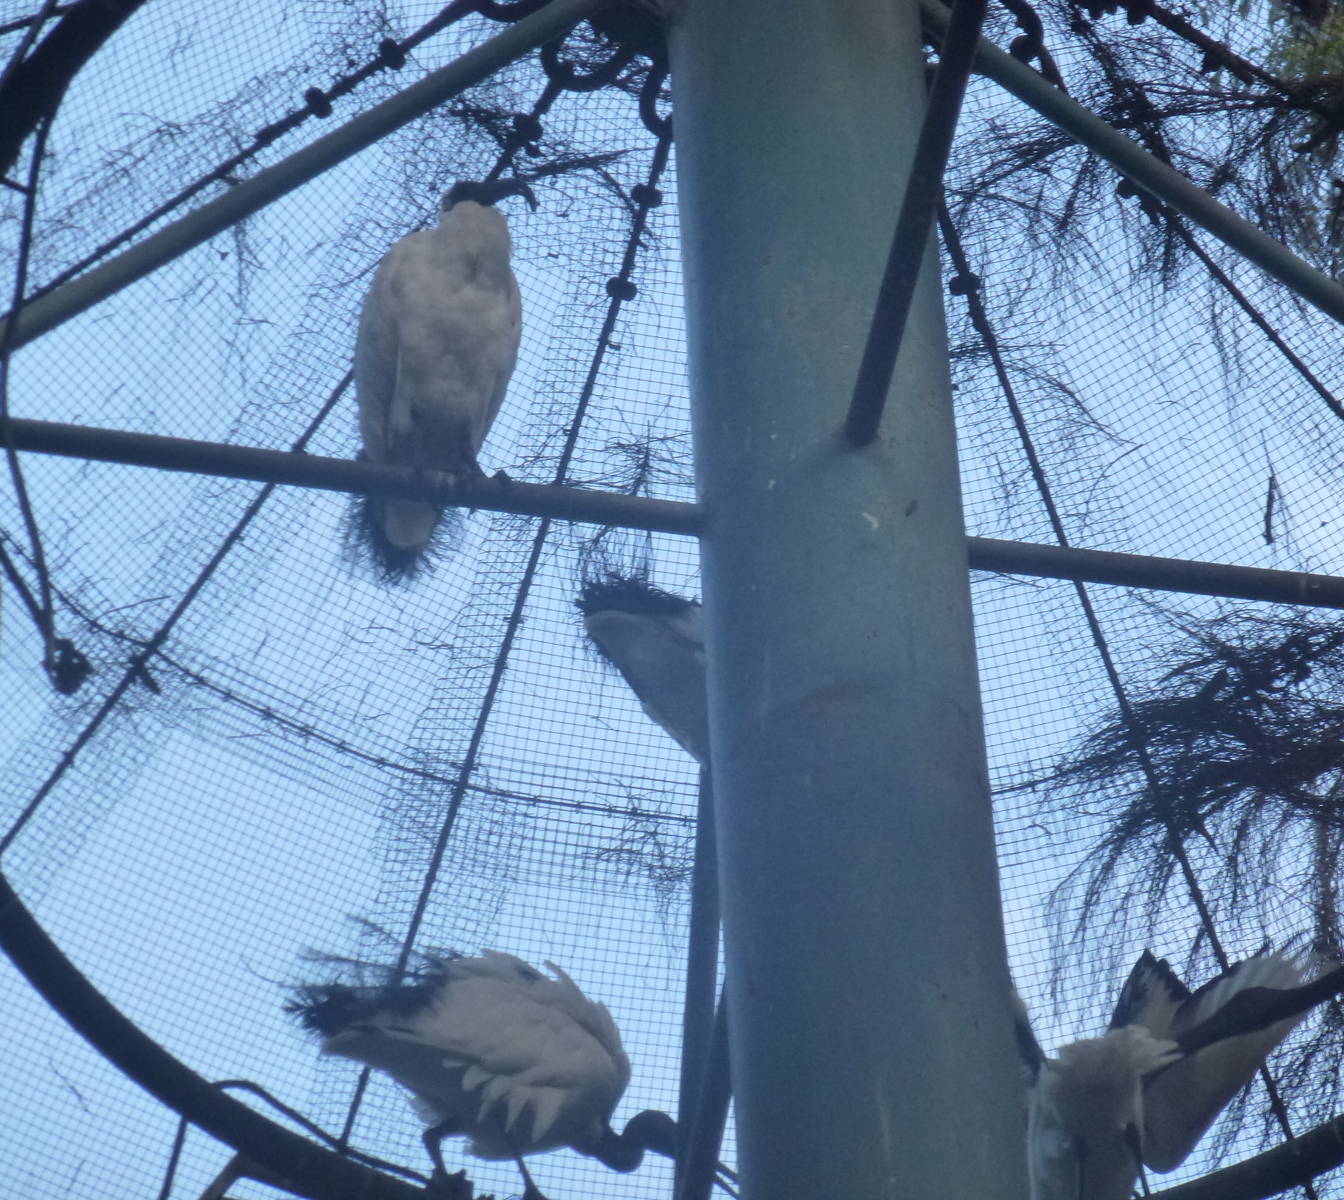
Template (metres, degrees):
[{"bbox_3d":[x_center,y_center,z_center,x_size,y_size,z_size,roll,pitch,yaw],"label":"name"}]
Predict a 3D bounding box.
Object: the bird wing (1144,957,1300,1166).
[{"bbox_3d":[0.612,0.517,11.050,0.200,0.270,0.130,10,-55,-10],"label":"bird wing"}]

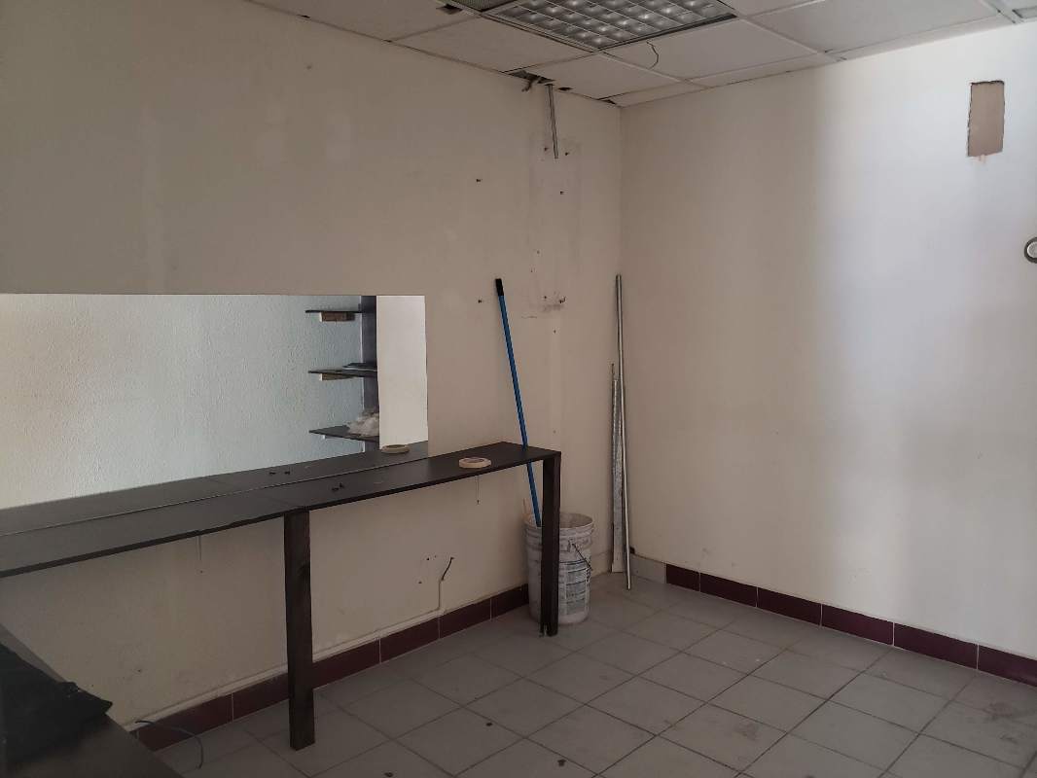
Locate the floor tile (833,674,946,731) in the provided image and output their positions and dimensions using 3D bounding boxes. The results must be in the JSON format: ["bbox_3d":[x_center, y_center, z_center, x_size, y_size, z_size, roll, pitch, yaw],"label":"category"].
[{"bbox_3d":[1.276,1.076,2.680,0.292,0.010,0.292,-6,7,-45],"label":"floor tile"}]

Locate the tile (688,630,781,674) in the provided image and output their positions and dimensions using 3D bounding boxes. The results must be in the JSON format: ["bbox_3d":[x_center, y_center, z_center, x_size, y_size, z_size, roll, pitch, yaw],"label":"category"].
[{"bbox_3d":[0.883,1.077,3.198,0.302,0.010,0.302,5,8,44],"label":"tile"}]

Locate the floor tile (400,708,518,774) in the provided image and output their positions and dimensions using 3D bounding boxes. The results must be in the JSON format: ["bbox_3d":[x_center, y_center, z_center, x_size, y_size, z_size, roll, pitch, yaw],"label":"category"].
[{"bbox_3d":[-0.187,1.117,2.475,0.292,0.010,0.292,-6,7,-45],"label":"floor tile"}]

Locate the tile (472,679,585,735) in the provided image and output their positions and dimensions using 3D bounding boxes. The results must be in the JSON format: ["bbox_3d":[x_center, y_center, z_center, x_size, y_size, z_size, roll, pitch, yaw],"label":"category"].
[{"bbox_3d":[0.024,1.126,2.762,0.302,0.010,0.302,5,8,44],"label":"tile"}]

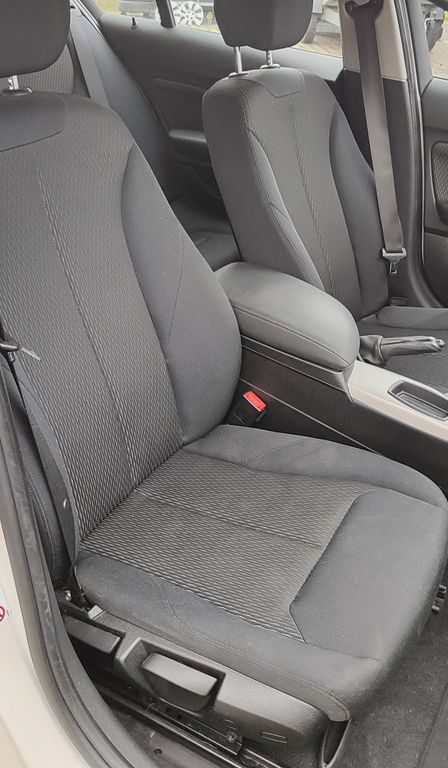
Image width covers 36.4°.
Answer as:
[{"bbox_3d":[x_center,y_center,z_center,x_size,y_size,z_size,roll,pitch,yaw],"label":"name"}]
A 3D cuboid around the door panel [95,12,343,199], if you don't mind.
[{"bbox_3d":[-0.041,-0.667,1.974,0.810,0.645,0.150,22,38,23],"label":"door panel"}]

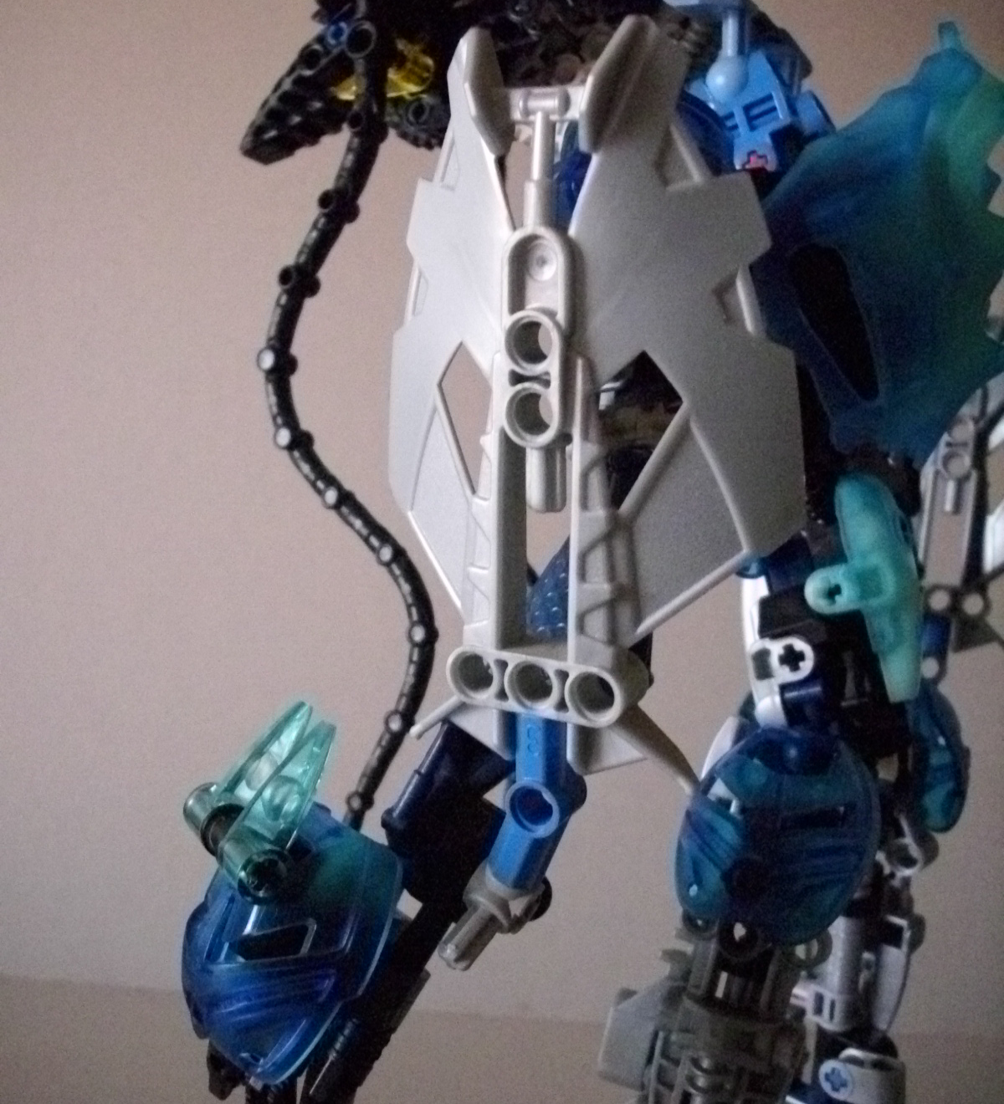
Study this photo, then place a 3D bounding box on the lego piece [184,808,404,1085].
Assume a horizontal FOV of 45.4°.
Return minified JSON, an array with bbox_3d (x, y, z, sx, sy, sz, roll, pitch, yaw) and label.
[{"bbox_3d":[-0.029,0.053,0.164,0.028,0.036,0.017,19,16,30],"label":"lego piece"}]

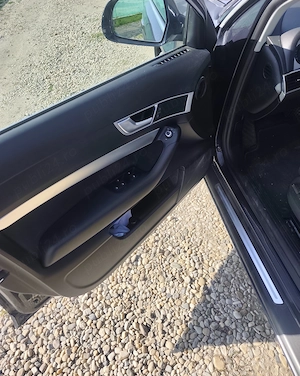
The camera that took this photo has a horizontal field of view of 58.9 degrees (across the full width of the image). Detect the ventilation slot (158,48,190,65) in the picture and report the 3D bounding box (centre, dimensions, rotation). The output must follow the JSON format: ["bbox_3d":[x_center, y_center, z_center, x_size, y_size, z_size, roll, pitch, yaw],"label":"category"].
[{"bbox_3d":[0.066,-0.354,0.715,0.017,0.013,0.130,32,53,27],"label":"ventilation slot"}]

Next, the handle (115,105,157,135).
[{"bbox_3d":[-0.038,-0.179,0.698,0.032,0.055,0.150,32,46,27],"label":"handle"}]

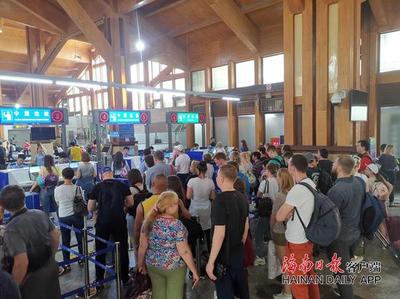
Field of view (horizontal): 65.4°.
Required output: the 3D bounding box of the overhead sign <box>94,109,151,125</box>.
[{"bbox_3d":[-2.395,-1.003,9.808,0.200,0.450,2.019,2,5,43],"label":"overhead sign"}]

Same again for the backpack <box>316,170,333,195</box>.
[{"bbox_3d":[2.403,0.645,6.000,0.310,0.470,0.200,-3,4,-27],"label":"backpack"}]

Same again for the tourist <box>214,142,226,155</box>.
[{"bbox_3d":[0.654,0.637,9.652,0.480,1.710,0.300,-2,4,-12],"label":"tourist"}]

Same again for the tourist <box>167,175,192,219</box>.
[{"bbox_3d":[-0.297,1.147,4.101,0.470,1.607,0.320,-3,4,-20],"label":"tourist"}]

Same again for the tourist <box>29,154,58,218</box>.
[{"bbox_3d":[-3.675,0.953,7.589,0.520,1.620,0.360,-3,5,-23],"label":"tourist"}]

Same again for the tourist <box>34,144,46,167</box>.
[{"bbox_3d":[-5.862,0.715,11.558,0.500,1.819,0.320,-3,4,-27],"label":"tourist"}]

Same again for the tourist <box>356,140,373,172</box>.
[{"bbox_3d":[3.984,0.703,7.558,0.330,1.828,0.500,0,4,18],"label":"tourist"}]

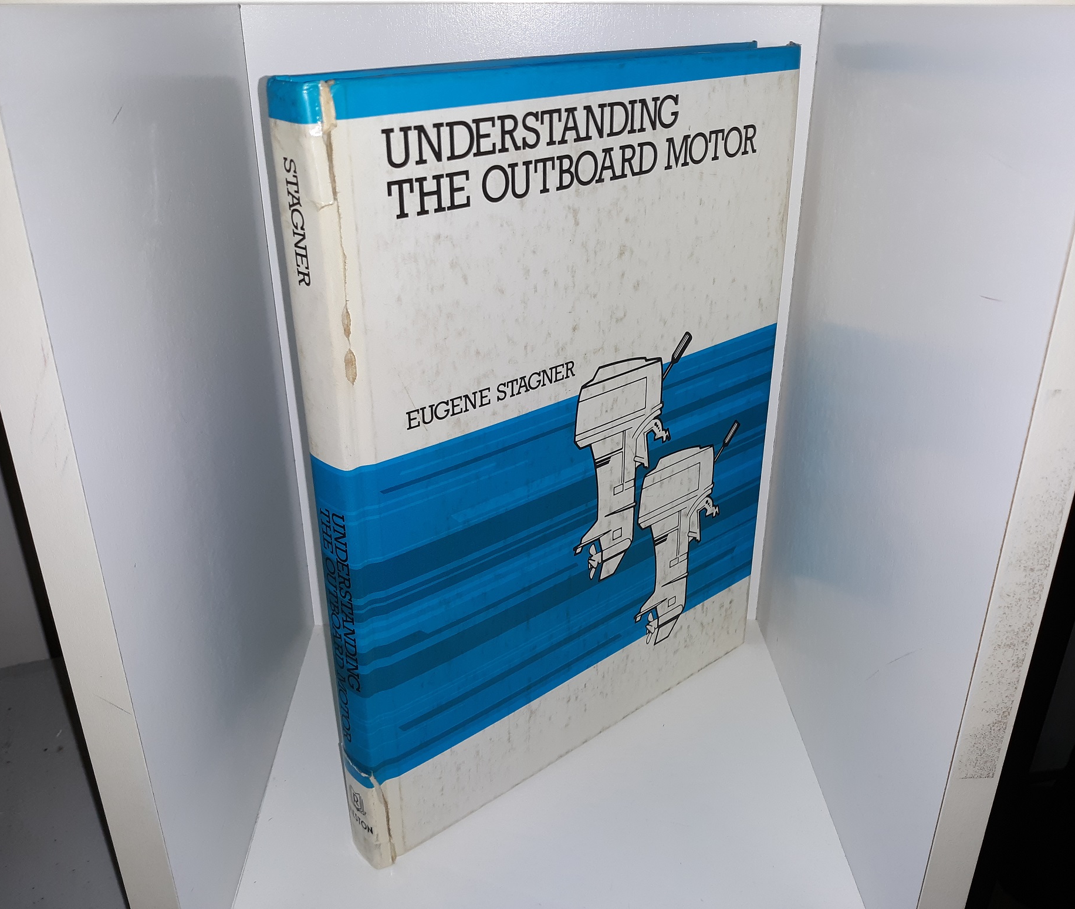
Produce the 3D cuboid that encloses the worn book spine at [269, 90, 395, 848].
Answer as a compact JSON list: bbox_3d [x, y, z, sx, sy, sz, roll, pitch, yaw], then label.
[{"bbox_3d":[-0.054,0.023,0.280,0.009,0.244,0.018,-21,32,-36],"label":"worn book spine"}]

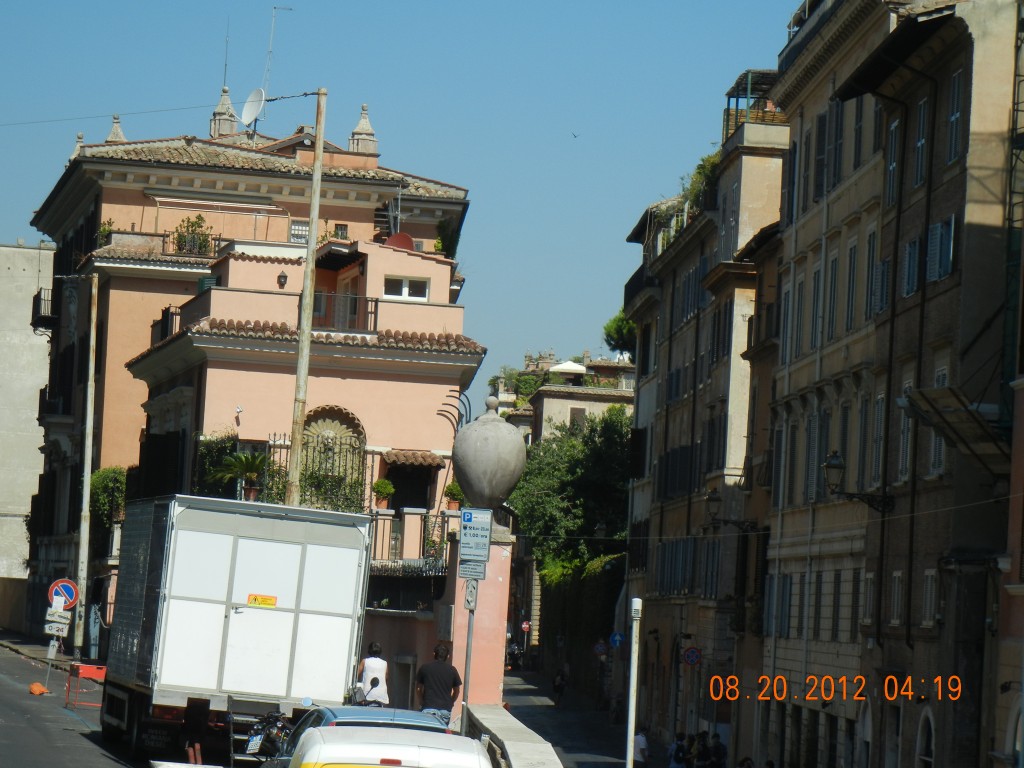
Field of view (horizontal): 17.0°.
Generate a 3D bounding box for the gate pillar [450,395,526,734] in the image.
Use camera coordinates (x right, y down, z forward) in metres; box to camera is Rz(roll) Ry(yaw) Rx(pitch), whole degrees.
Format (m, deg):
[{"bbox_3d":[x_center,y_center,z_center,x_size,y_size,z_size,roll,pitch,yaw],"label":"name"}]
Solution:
[{"bbox_3d":[-0.363,2.516,43.000,0.940,4.750,0.940,3,-4,-6],"label":"gate pillar"}]

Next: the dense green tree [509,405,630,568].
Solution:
[{"bbox_3d":[3.083,5.338,172.000,6.800,8.800,6.500,3,-4,0],"label":"dense green tree"}]

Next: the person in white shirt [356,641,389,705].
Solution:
[{"bbox_3d":[-1.828,4.188,44.800,0.450,1.650,0.300,3,-4,-7],"label":"person in white shirt"}]

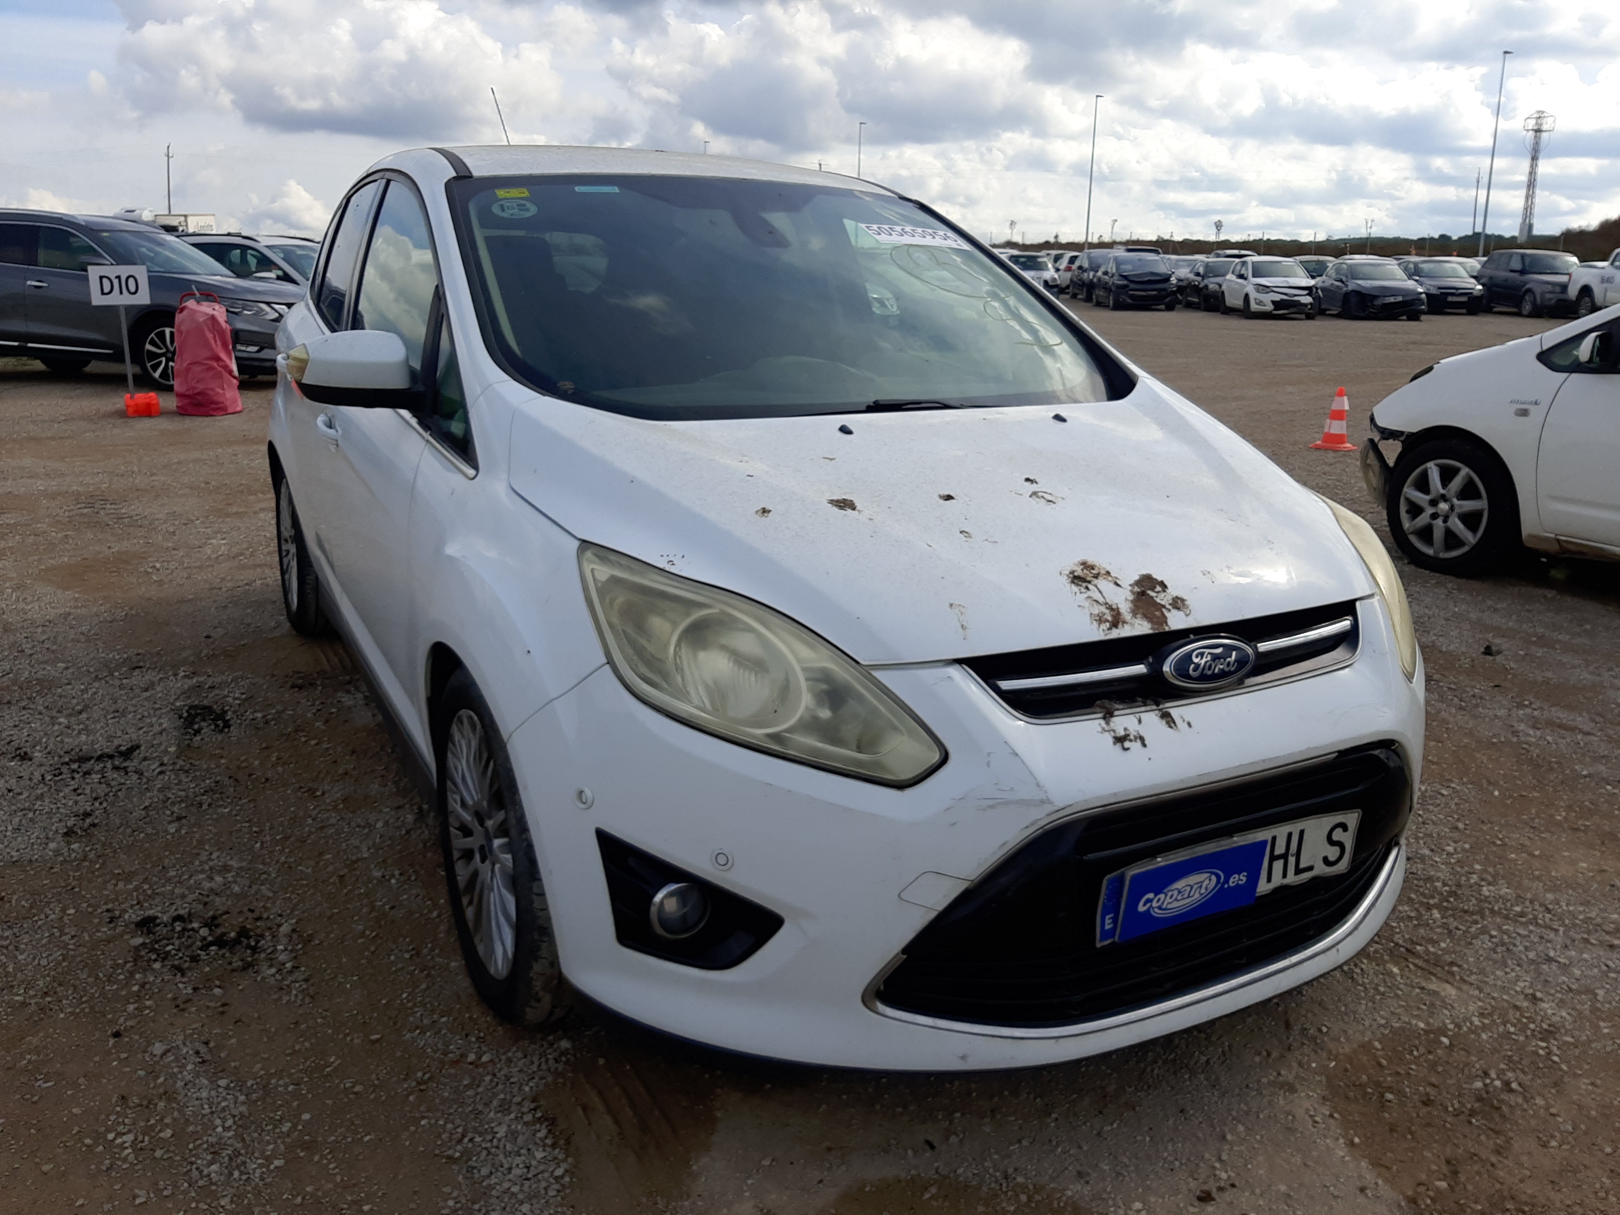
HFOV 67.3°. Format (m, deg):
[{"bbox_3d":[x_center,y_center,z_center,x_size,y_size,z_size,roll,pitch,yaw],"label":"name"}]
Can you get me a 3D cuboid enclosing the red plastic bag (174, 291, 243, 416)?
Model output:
[{"bbox_3d":[-4.852,-2.039,9.800,0.480,0.945,0.450,-7,18,-25],"label":"red plastic bag"}]

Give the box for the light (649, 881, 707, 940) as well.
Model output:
[{"bbox_3d":[-0.199,0.427,1.756,0.085,0.085,0.070,-4,16,-23],"label":"light"}]

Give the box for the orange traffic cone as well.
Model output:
[{"bbox_3d":[4.094,-1.474,9.450,0.275,0.465,0.275,-14,22,-42],"label":"orange traffic cone"}]

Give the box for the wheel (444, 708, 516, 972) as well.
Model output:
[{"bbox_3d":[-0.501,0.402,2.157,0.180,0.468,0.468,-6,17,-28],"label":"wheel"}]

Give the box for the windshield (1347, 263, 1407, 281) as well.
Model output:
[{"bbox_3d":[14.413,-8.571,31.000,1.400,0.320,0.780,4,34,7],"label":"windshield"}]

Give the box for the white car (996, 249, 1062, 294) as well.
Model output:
[{"bbox_3d":[6.748,-10.200,37.500,1.770,1.470,4.250,4,16,6],"label":"white car"}]

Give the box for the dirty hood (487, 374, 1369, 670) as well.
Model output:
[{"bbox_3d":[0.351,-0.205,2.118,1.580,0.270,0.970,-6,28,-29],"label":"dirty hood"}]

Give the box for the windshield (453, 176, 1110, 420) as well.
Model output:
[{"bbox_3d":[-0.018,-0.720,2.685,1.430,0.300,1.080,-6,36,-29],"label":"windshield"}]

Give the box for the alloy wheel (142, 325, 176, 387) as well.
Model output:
[{"bbox_3d":[-5.866,-2.316,11.216,0.515,0.515,0.180,4,16,9],"label":"alloy wheel"}]

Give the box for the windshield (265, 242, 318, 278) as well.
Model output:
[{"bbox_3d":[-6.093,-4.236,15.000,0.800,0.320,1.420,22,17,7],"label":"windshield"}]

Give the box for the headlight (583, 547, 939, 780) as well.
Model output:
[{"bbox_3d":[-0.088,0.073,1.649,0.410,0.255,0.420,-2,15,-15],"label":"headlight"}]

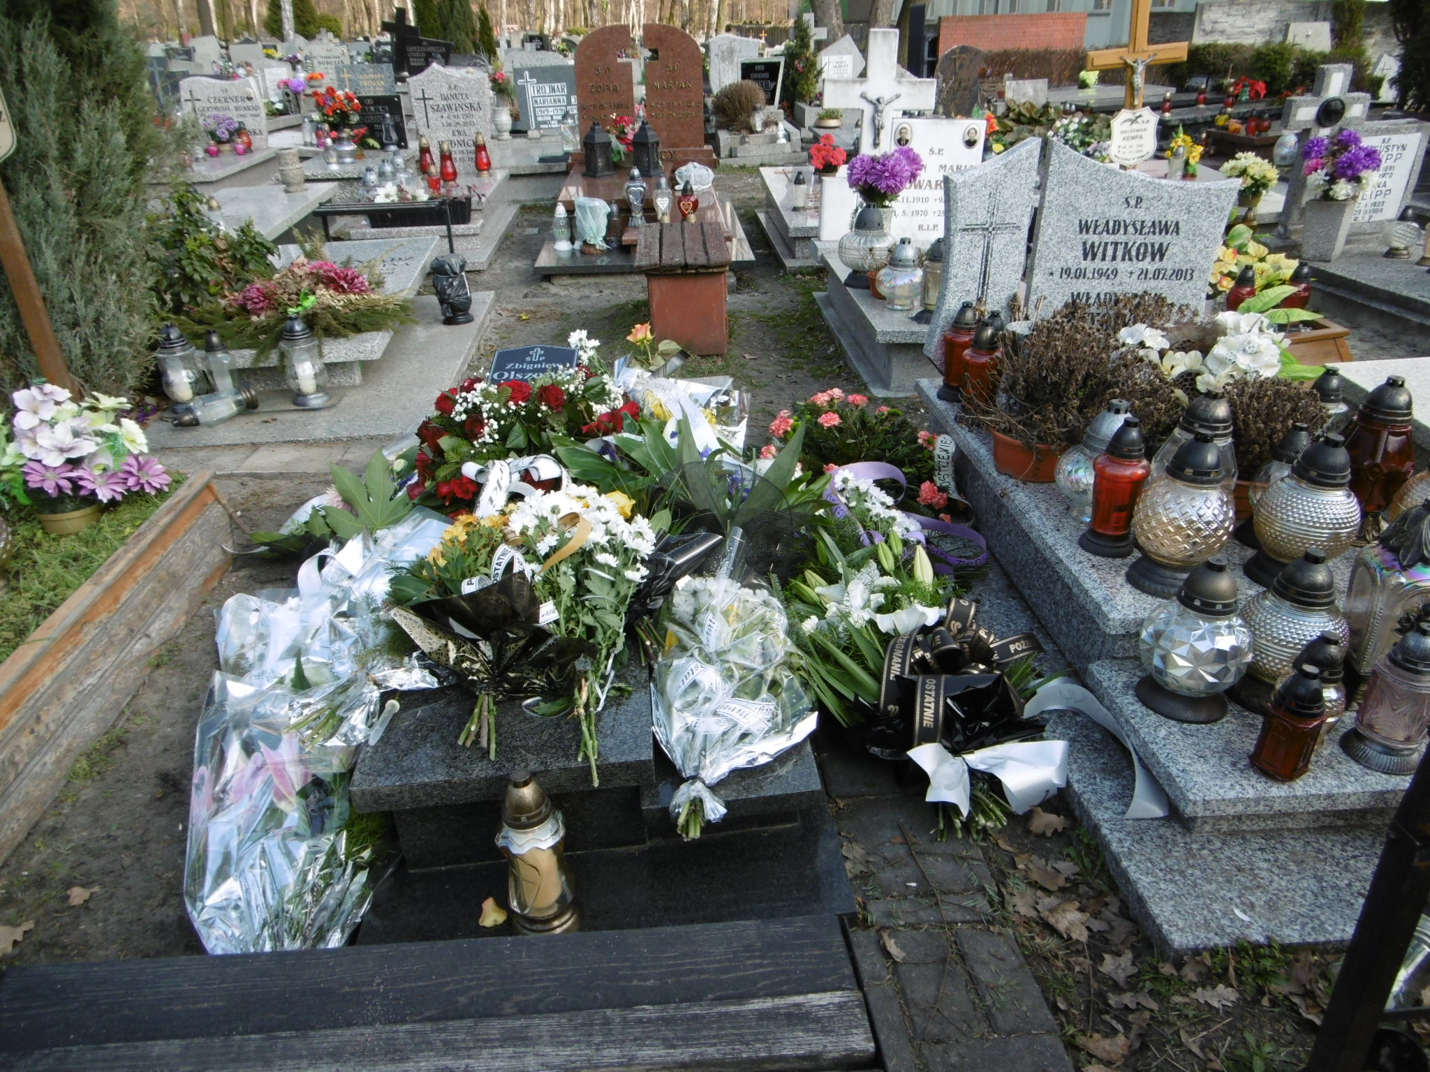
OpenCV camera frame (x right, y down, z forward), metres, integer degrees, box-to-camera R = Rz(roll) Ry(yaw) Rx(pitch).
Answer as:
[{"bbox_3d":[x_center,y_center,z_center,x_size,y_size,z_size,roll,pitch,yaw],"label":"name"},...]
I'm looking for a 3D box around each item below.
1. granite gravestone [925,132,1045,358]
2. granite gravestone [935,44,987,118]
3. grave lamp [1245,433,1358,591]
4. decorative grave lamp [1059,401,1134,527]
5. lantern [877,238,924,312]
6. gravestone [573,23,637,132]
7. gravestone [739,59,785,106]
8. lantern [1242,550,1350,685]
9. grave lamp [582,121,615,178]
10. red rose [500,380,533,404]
[{"bbox_3d":[0.873,-0.896,3.298,0.310,0.800,0.100,-2,27,-4],"label":"granite gravestone"},{"bbox_3d":[2.767,-5.184,11.263,0.560,0.762,0.120,-3,29,-4],"label":"granite gravestone"},{"bbox_3d":[1.422,-0.069,2.369,0.227,0.361,0.227,-3,29,-4],"label":"grave lamp"},{"bbox_3d":[0.982,-0.187,2.463,0.220,0.293,0.220,-2,27,-4],"label":"decorative grave lamp"},{"bbox_3d":[0.722,-1.003,3.808,0.180,0.259,0.180,-3,29,-3],"label":"lantern"},{"bbox_3d":[-0.890,-3.663,8.097,0.490,0.920,0.100,-1,27,-3],"label":"gravestone"},{"bbox_3d":[0.515,-5.058,11.129,0.490,0.559,0.080,-3,29,-4],"label":"gravestone"},{"bbox_3d":[1.210,0.183,2.065,0.207,0.324,0.207,-3,29,-4],"label":"lantern"},{"bbox_3d":[-0.745,-2.444,6.251,0.205,0.294,0.200,-3,29,-3],"label":"grave lamp"},{"bbox_3d":[-0.532,-0.387,2.660,0.080,0.062,0.075,-2,27,-4],"label":"red rose"}]

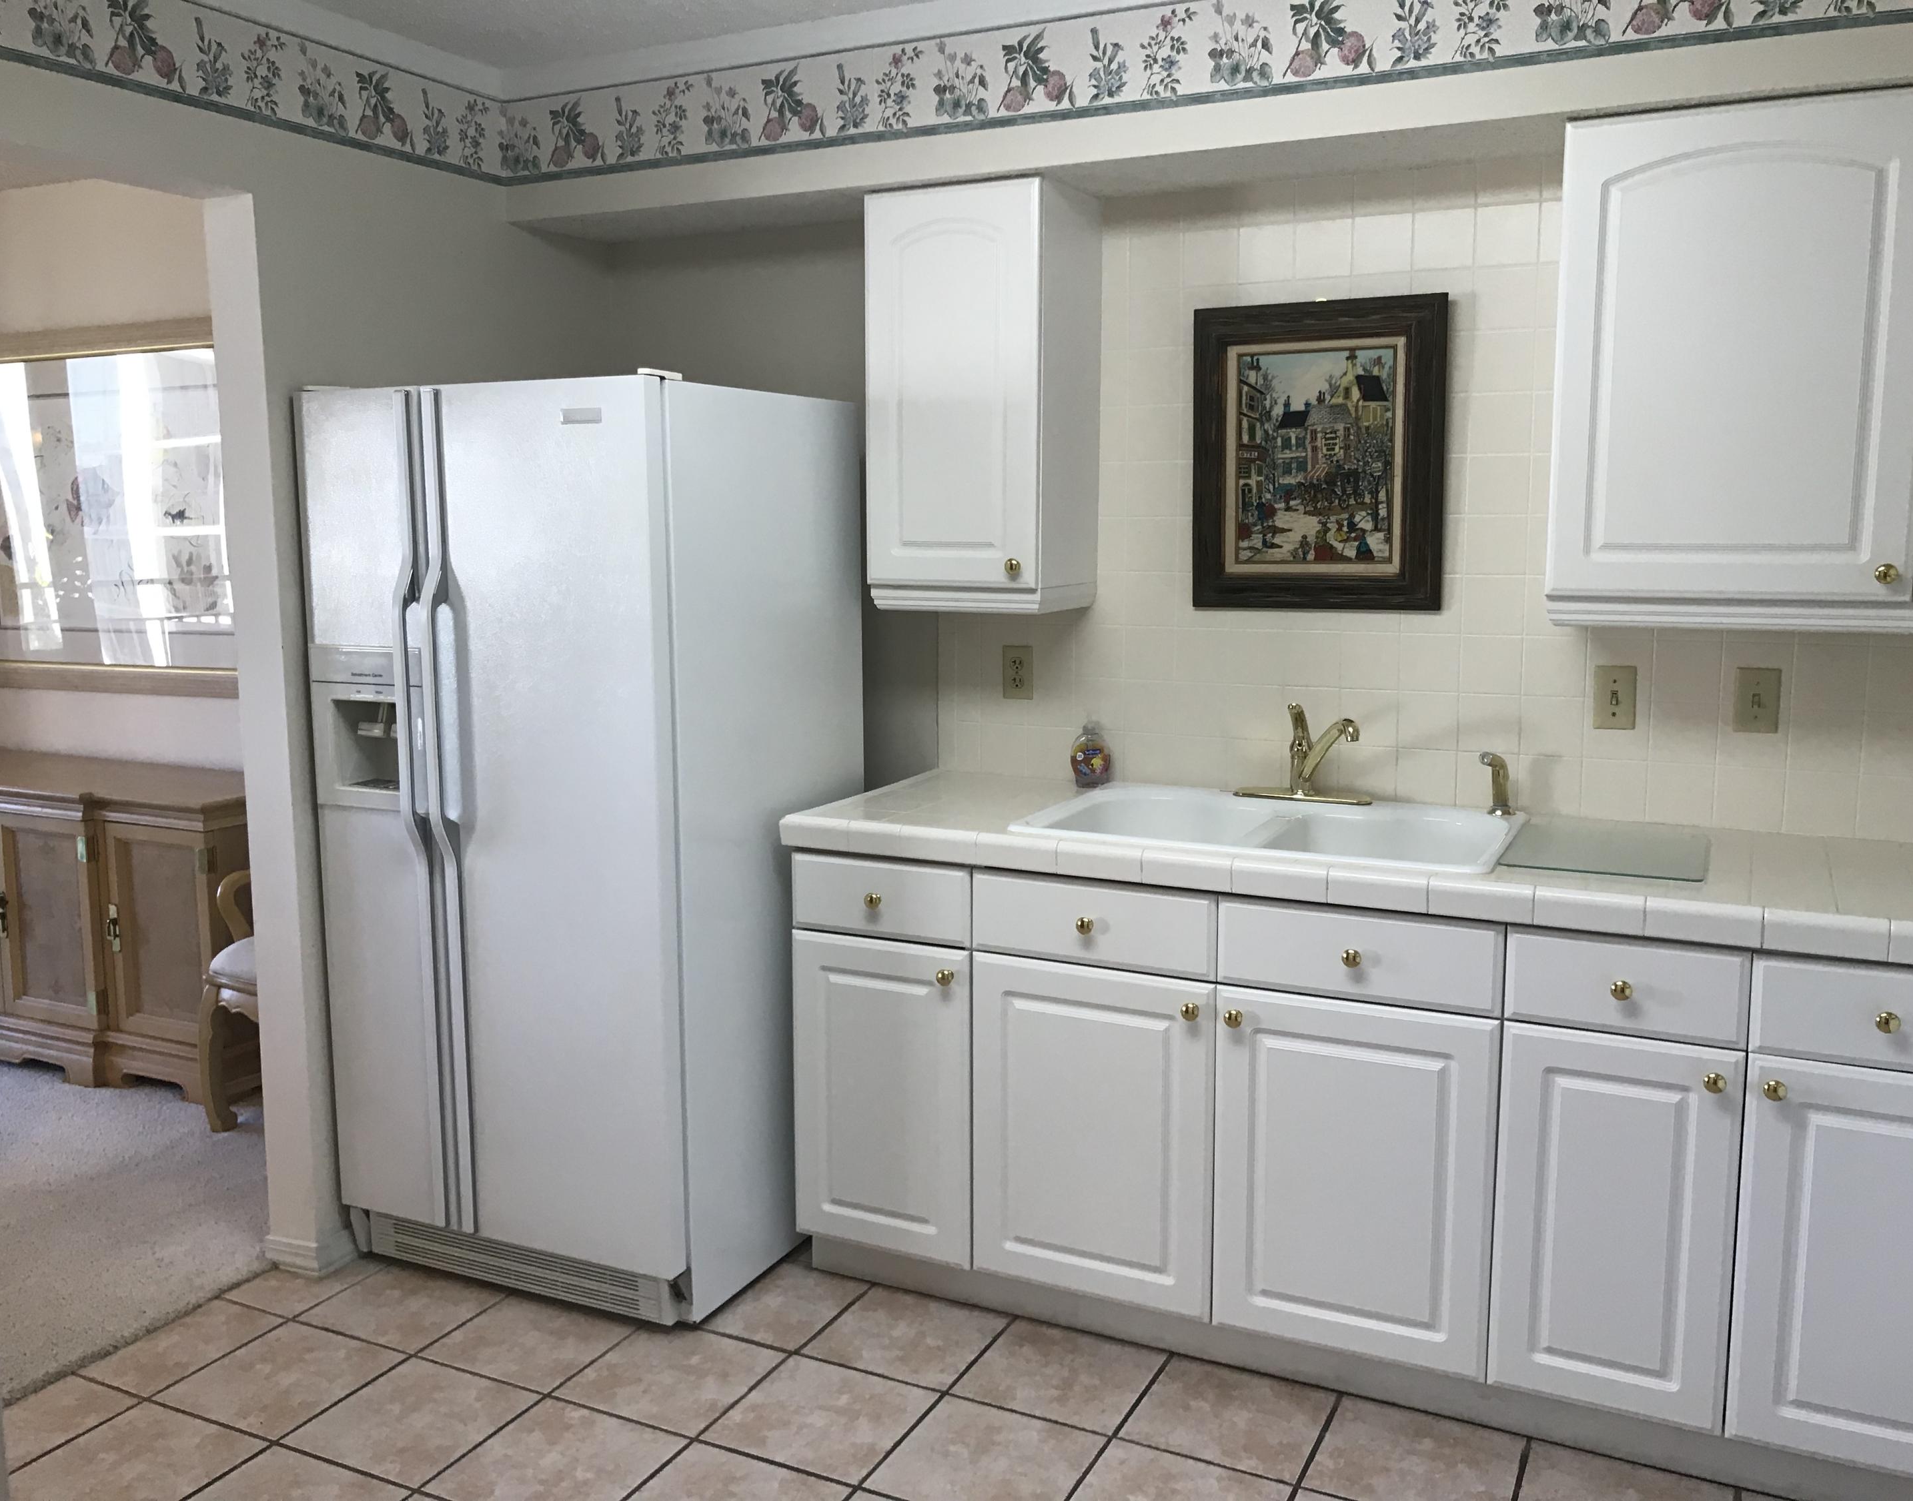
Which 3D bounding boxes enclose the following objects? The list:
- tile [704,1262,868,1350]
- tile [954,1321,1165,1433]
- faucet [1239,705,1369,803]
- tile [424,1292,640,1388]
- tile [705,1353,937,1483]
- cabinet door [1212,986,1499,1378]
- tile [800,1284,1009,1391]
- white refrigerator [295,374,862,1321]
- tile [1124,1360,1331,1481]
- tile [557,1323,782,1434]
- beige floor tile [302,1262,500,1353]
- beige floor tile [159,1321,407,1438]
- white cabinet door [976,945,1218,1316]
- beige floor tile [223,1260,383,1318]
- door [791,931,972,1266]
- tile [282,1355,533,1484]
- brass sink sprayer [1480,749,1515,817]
[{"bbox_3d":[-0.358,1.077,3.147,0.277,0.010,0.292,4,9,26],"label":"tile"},{"bbox_3d":[0.187,1.114,2.884,0.300,0.010,0.292,4,9,26],"label":"tile"},{"bbox_3d":[0.660,0.008,3.102,0.270,0.181,0.182,4,9,26],"label":"faucet"},{"bbox_3d":[-0.780,1.097,3.015,0.300,0.010,0.300,4,9,26],"label":"tile"},{"bbox_3d":[-0.221,1.111,2.689,0.297,0.010,0.297,4,9,26],"label":"tile"},{"bbox_3d":[0.650,0.703,2.665,0.453,0.603,0.025,4,9,26],"label":"cabinet door"},{"bbox_3d":[-0.088,1.073,2.955,0.297,0.010,0.290,4,9,26],"label":"tile"},{"bbox_3d":[-0.745,0.154,3.368,0.826,1.755,0.800,4,9,26],"label":"white refrigerator"},{"bbox_3d":[0.456,1.109,2.690,0.297,0.010,0.290,4,9,26],"label":"tile"},{"bbox_3d":[-0.493,1.093,2.822,0.297,0.010,0.297,4,9,26],"label":"tile"},{"bbox_3d":[-1.037,1.057,3.087,0.297,0.010,0.297,4,9,26],"label":"beige floor tile"},{"bbox_3d":[-1.193,1.119,2.874,0.300,0.010,0.300,4,9,26],"label":"beige floor tile"},{"bbox_3d":[0.240,0.675,2.865,0.453,0.603,0.025,4,9,26],"label":"white cabinet door"},{"bbox_3d":[-1.264,1.042,3.198,0.196,0.010,0.297,4,9,26],"label":"beige floor tile"},{"bbox_3d":[-0.137,0.650,3.048,0.374,0.603,0.025,4,9,26],"label":"door"},{"bbox_3d":[-0.916,1.138,2.740,0.300,0.010,0.300,4,9,26],"label":"tile"},{"bbox_3d":[1.000,0.060,2.984,0.074,0.115,0.052,-5,9,-31],"label":"brass sink sprayer"}]

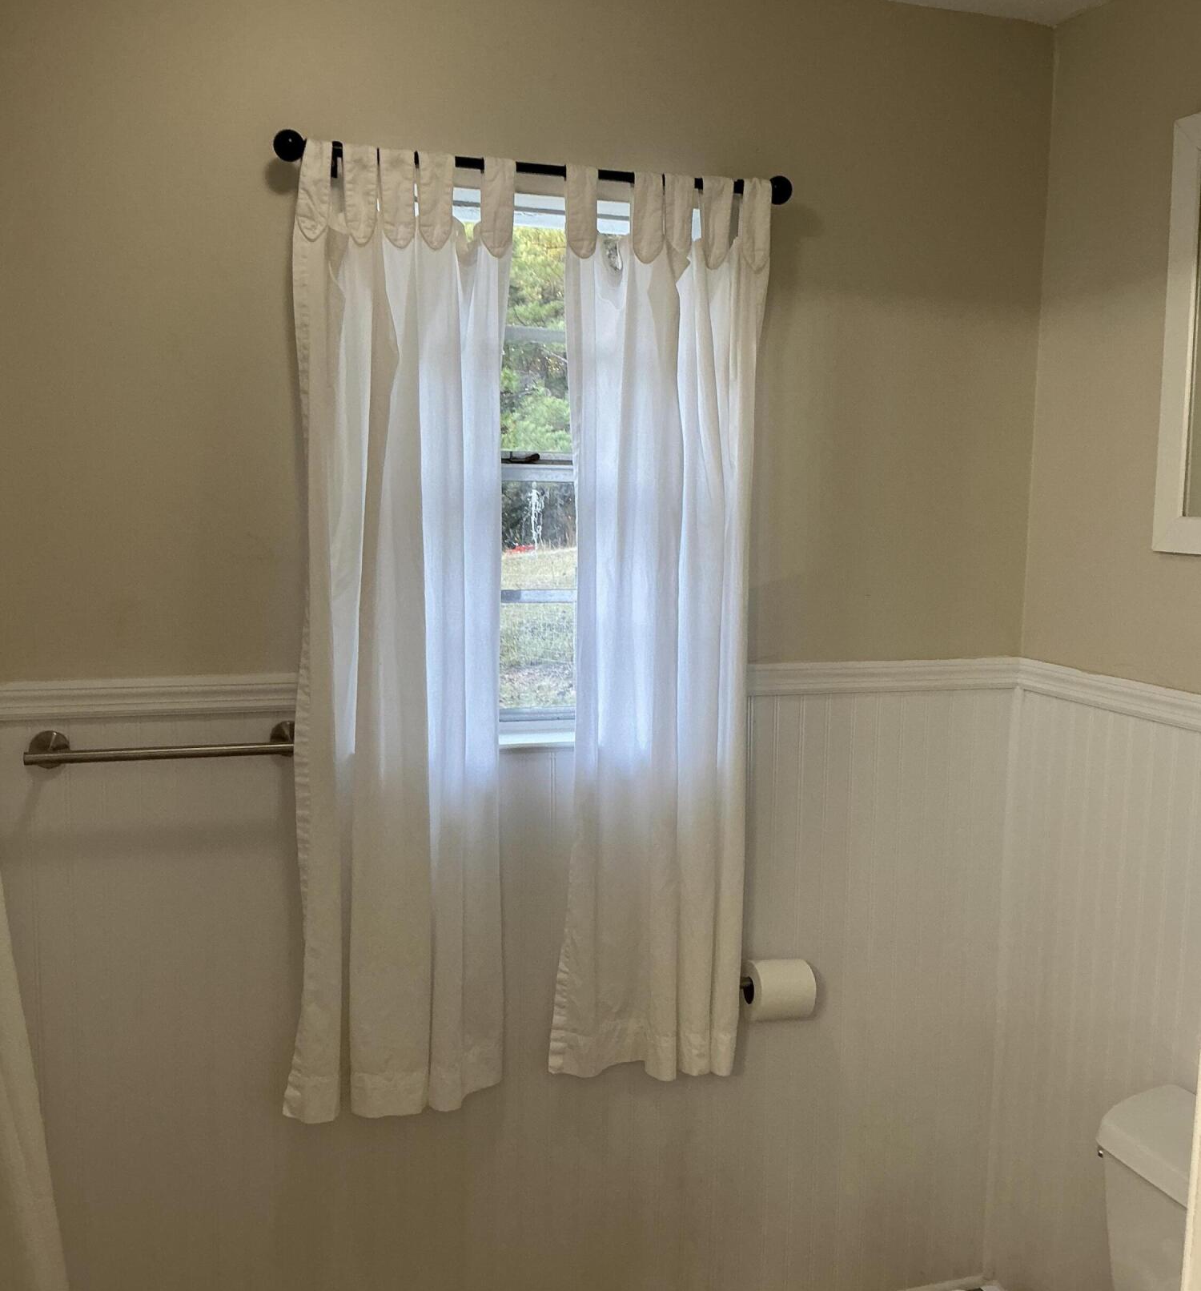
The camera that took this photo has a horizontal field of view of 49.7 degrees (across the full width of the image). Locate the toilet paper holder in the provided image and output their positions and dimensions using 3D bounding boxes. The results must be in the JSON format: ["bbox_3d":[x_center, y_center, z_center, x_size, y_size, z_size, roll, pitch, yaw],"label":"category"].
[{"bbox_3d":[0.286,0.597,2.235,0.147,0.111,0.125,-1,7,-17],"label":"toilet paper holder"}]

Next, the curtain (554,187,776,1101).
[{"bbox_3d":[0.094,0.002,2.100,0.348,1.485,0.090,-1,7,-17],"label":"curtain"}]

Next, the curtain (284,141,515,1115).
[{"bbox_3d":[-0.309,0.011,1.979,0.353,1.485,0.090,-1,7,-17],"label":"curtain"}]

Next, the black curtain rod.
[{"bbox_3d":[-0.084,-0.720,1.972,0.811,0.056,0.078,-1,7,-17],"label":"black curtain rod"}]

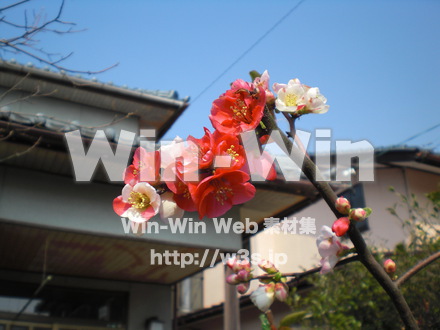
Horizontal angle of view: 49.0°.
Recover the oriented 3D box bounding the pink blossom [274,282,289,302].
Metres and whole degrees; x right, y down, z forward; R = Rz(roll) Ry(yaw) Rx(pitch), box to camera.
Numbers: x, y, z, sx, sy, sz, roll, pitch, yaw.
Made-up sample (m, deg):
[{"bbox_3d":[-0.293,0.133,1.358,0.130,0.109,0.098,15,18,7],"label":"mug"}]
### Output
[{"bbox_3d":[0.054,0.111,0.420,0.011,0.017,0.011,-12,-6,0],"label":"pink blossom"}]

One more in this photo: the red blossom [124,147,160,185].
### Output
[{"bbox_3d":[-0.060,0.001,0.375,0.031,0.032,0.018,-12,0,26],"label":"red blossom"}]

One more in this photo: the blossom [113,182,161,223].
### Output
[{"bbox_3d":[-0.062,0.028,0.360,0.037,0.031,0.018,-9,3,18],"label":"blossom"}]

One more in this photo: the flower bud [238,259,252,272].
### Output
[{"bbox_3d":[0.021,0.084,0.405,0.011,0.012,0.011,12,18,0],"label":"flower bud"}]

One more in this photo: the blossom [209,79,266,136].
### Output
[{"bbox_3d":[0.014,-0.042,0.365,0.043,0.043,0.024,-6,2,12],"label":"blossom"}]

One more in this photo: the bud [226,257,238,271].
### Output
[{"bbox_3d":[0.010,0.083,0.405,0.009,0.012,0.009,-25,17,0],"label":"bud"}]

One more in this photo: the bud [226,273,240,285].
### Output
[{"bbox_3d":[0.012,0.099,0.420,0.013,0.009,0.009,-13,0,-18],"label":"bud"}]

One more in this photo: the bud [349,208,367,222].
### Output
[{"bbox_3d":[0.111,0.040,0.390,0.015,0.011,0.011,-6,0,24],"label":"bud"}]

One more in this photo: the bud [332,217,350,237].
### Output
[{"bbox_3d":[0.097,0.049,0.385,0.012,0.017,0.012,38,-12,0],"label":"bud"}]

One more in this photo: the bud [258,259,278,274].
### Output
[{"bbox_3d":[0.041,0.085,0.405,0.017,0.009,0.009,34,0,-9],"label":"bud"}]

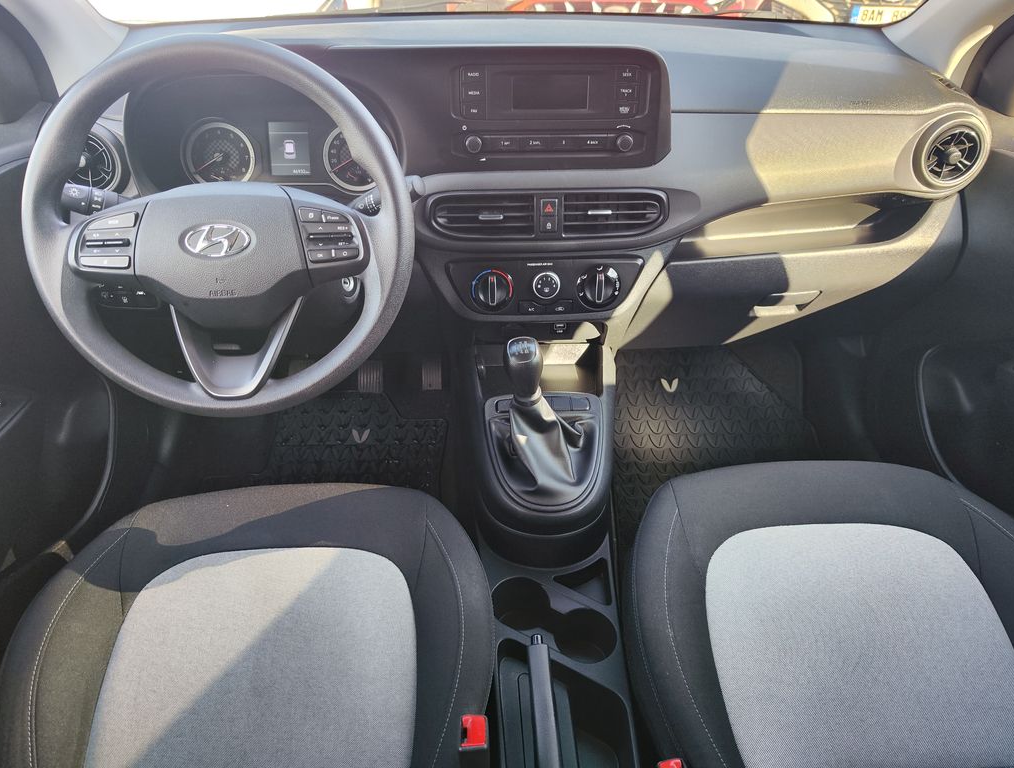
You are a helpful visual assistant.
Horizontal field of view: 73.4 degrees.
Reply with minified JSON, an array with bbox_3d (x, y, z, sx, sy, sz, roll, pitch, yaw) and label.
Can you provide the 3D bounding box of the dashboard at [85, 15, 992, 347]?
[{"bbox_3d":[0.031,-0.327,1.004,1.300,0.380,0.500,-2,36,-3],"label":"dashboard"}]

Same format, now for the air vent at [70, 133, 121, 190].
[{"bbox_3d":[-0.540,-0.286,0.880,0.088,0.088,0.040,1,24,0],"label":"air vent"}]

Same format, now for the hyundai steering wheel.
[{"bbox_3d":[-0.282,-0.154,0.701,0.370,0.365,0.090,-2,13,-3],"label":"hyundai steering wheel"}]

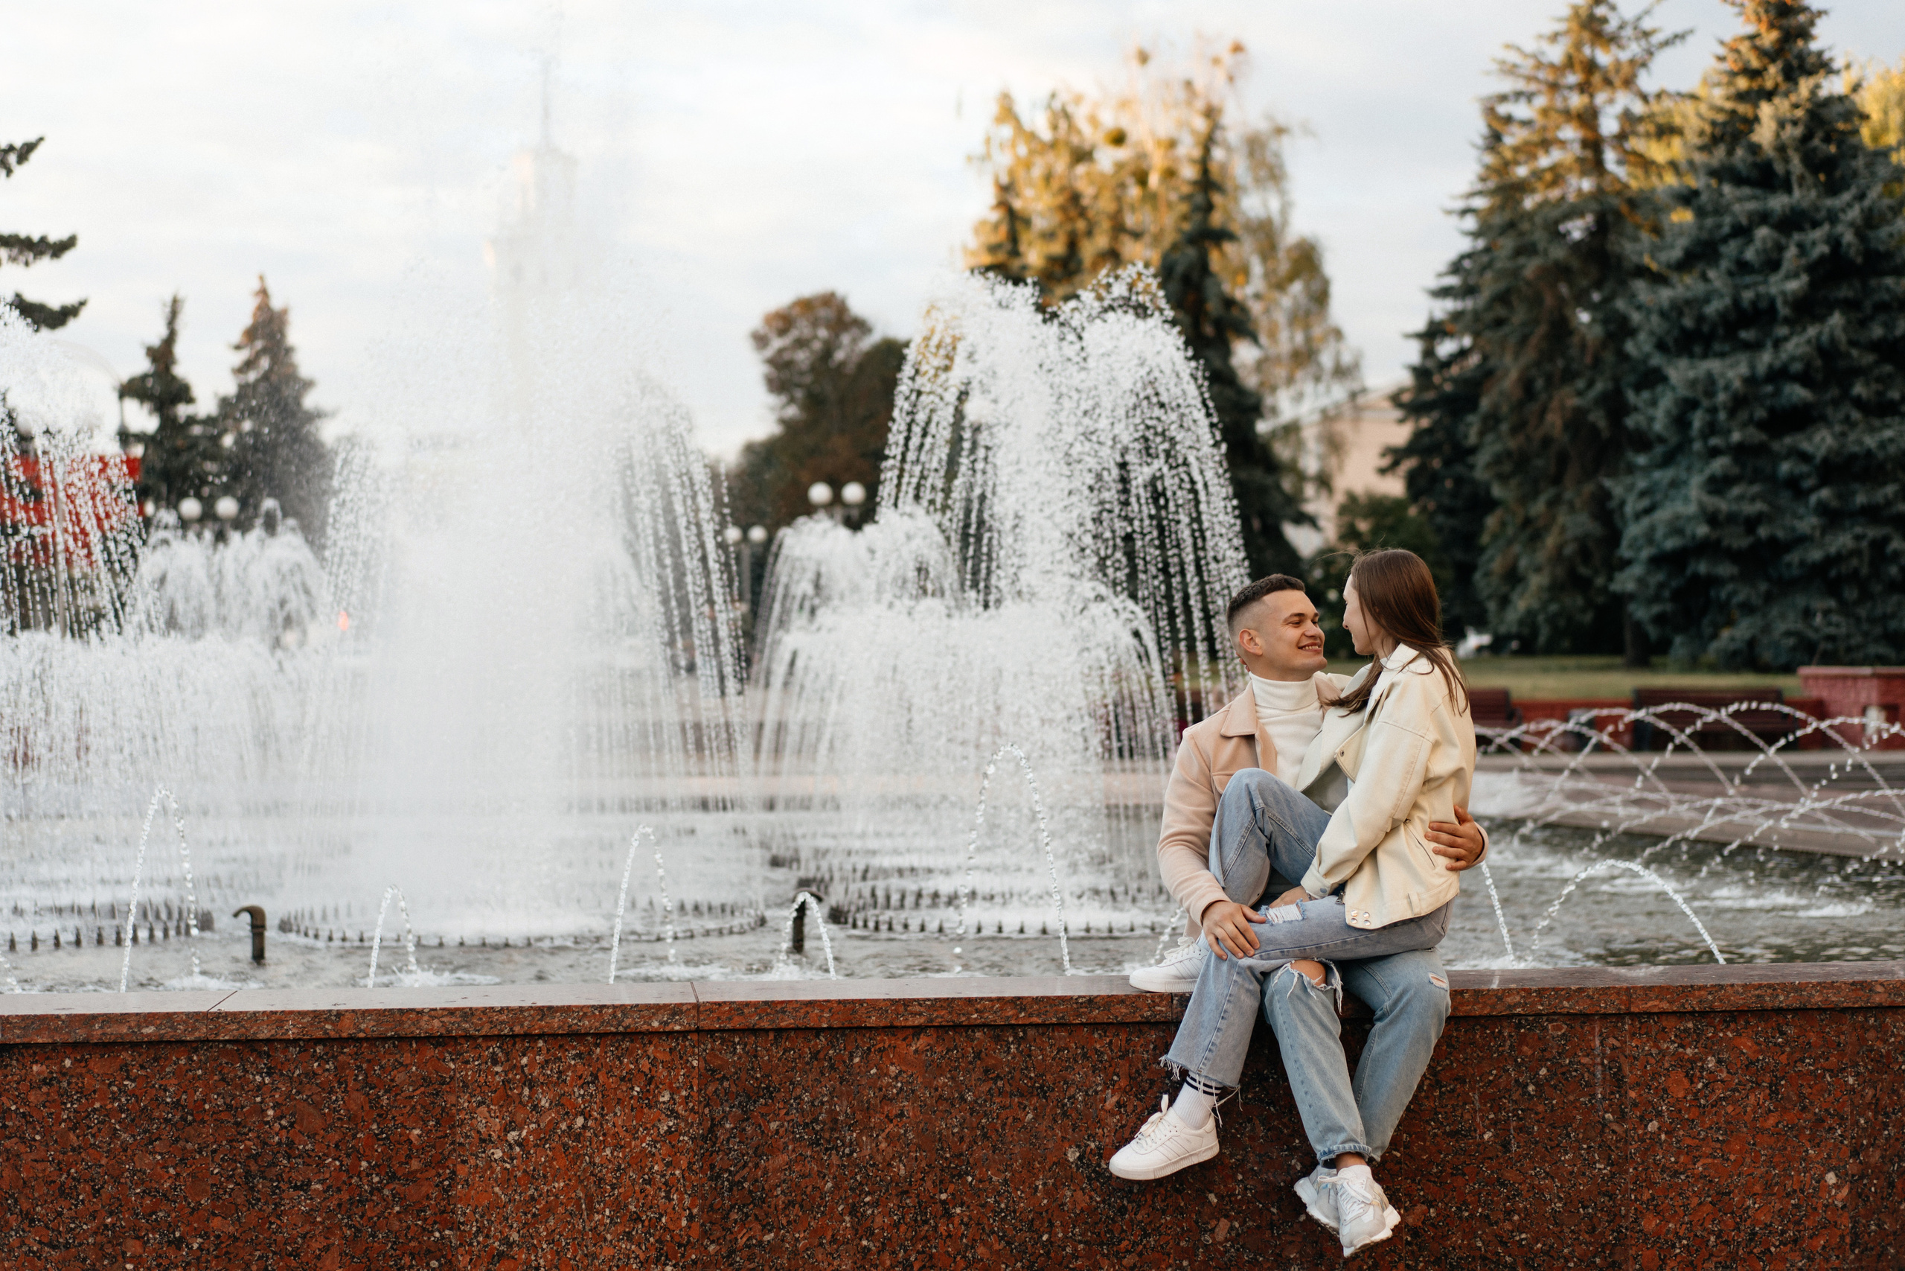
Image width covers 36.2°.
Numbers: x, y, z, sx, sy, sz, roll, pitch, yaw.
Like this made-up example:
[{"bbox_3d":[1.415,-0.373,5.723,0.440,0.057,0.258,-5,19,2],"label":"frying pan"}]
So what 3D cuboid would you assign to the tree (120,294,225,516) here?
[{"bbox_3d":[-22.600,-4.350,84.000,3.600,11.100,3.600,0,0,0],"label":"tree"}]

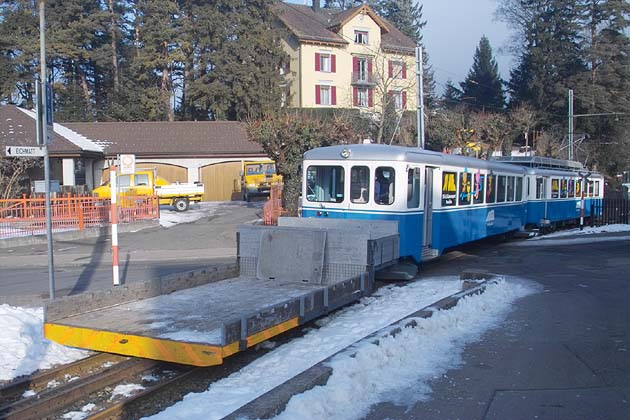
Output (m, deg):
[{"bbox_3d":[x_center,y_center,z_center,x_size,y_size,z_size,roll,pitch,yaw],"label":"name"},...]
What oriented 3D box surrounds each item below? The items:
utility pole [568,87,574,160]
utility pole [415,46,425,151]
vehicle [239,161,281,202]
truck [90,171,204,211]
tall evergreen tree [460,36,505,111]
[{"bbox_3d":[17.736,-3.862,44.829,0.280,8.800,0.280,2,5,37],"label":"utility pole"},{"bbox_3d":[4.650,-2.817,28.418,0.290,8.500,0.290,1,5,28],"label":"utility pole"},{"bbox_3d":[-3.230,-1.852,40.889,2.150,2.500,4.800,-2,4,-3],"label":"vehicle"},{"bbox_3d":[-9.164,-1.051,35.380,5.650,2.350,2.050,-4,5,-21],"label":"truck"},{"bbox_3d":[19.339,-11.106,74.654,5.900,17.500,5.900,-1,4,0],"label":"tall evergreen tree"}]

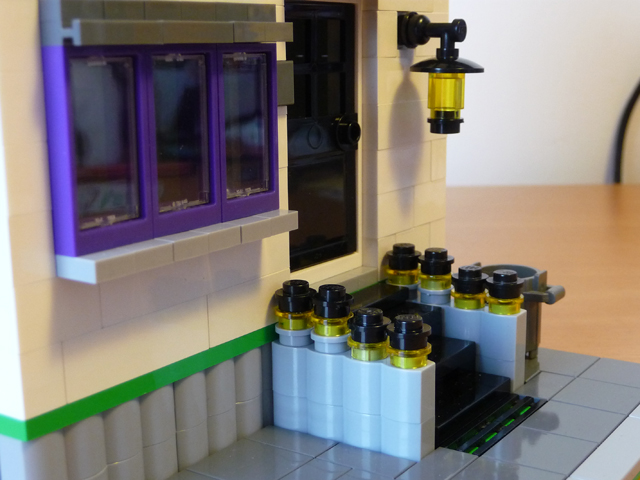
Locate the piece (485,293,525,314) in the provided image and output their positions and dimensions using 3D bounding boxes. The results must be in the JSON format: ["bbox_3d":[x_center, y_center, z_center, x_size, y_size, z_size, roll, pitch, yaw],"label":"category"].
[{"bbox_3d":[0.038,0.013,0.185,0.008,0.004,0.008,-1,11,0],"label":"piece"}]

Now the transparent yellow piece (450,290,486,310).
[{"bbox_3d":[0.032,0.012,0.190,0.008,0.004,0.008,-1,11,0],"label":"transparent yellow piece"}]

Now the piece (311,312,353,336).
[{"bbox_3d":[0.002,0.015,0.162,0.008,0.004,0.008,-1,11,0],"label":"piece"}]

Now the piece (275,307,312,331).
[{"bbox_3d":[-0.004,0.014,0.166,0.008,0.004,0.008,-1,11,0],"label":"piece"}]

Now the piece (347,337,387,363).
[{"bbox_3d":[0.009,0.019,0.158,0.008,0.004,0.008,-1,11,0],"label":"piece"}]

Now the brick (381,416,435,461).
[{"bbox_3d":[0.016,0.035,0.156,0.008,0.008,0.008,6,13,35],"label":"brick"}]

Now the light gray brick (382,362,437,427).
[{"bbox_3d":[0.016,0.026,0.154,0.008,0.010,0.008,6,13,35],"label":"light gray brick"}]

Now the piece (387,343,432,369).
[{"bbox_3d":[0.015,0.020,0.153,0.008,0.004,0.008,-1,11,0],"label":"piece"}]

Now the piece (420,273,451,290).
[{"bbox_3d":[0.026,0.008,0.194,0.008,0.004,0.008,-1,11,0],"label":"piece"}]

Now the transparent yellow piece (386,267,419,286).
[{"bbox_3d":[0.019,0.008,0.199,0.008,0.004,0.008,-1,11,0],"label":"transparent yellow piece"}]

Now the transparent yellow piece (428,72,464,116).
[{"bbox_3d":[0.027,-0.031,0.191,0.008,0.010,0.008,-1,11,0],"label":"transparent yellow piece"}]

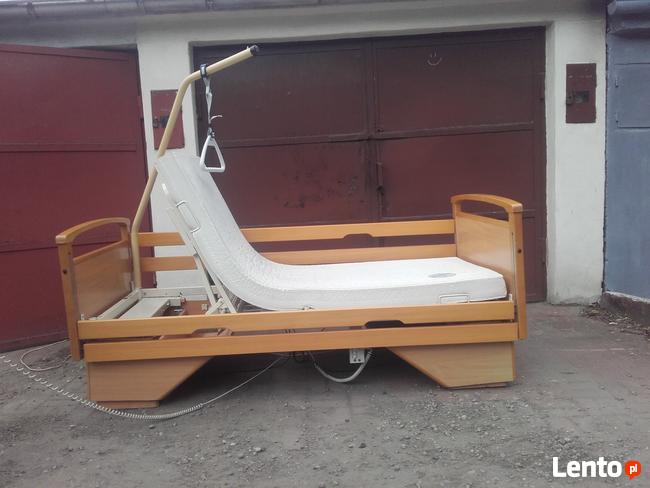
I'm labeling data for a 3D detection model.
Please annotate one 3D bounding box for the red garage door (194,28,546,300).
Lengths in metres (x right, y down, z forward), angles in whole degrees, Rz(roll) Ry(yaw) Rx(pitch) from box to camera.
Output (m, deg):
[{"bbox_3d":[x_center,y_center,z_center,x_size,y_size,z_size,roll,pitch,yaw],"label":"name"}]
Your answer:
[{"bbox_3d":[0.378,-0.544,4.651,2.729,2.140,0.100,-2,6,2],"label":"red garage door"}]

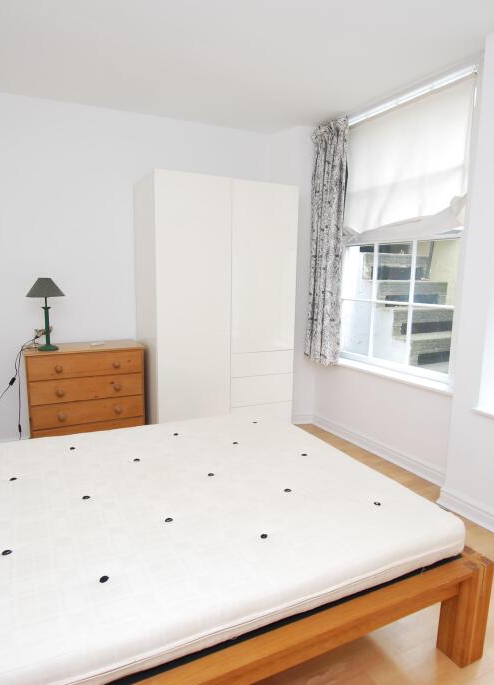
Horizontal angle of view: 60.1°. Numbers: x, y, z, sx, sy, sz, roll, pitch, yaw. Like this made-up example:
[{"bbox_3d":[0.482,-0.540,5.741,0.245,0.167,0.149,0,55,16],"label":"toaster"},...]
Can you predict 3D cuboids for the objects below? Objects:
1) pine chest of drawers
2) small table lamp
[{"bbox_3d":[-1.203,0.421,3.244,0.802,0.790,0.383,-3,10,-23],"label":"pine chest of drawers"},{"bbox_3d":[-1.420,-0.201,3.042,0.241,0.498,0.241,-3,10,-23],"label":"small table lamp"}]

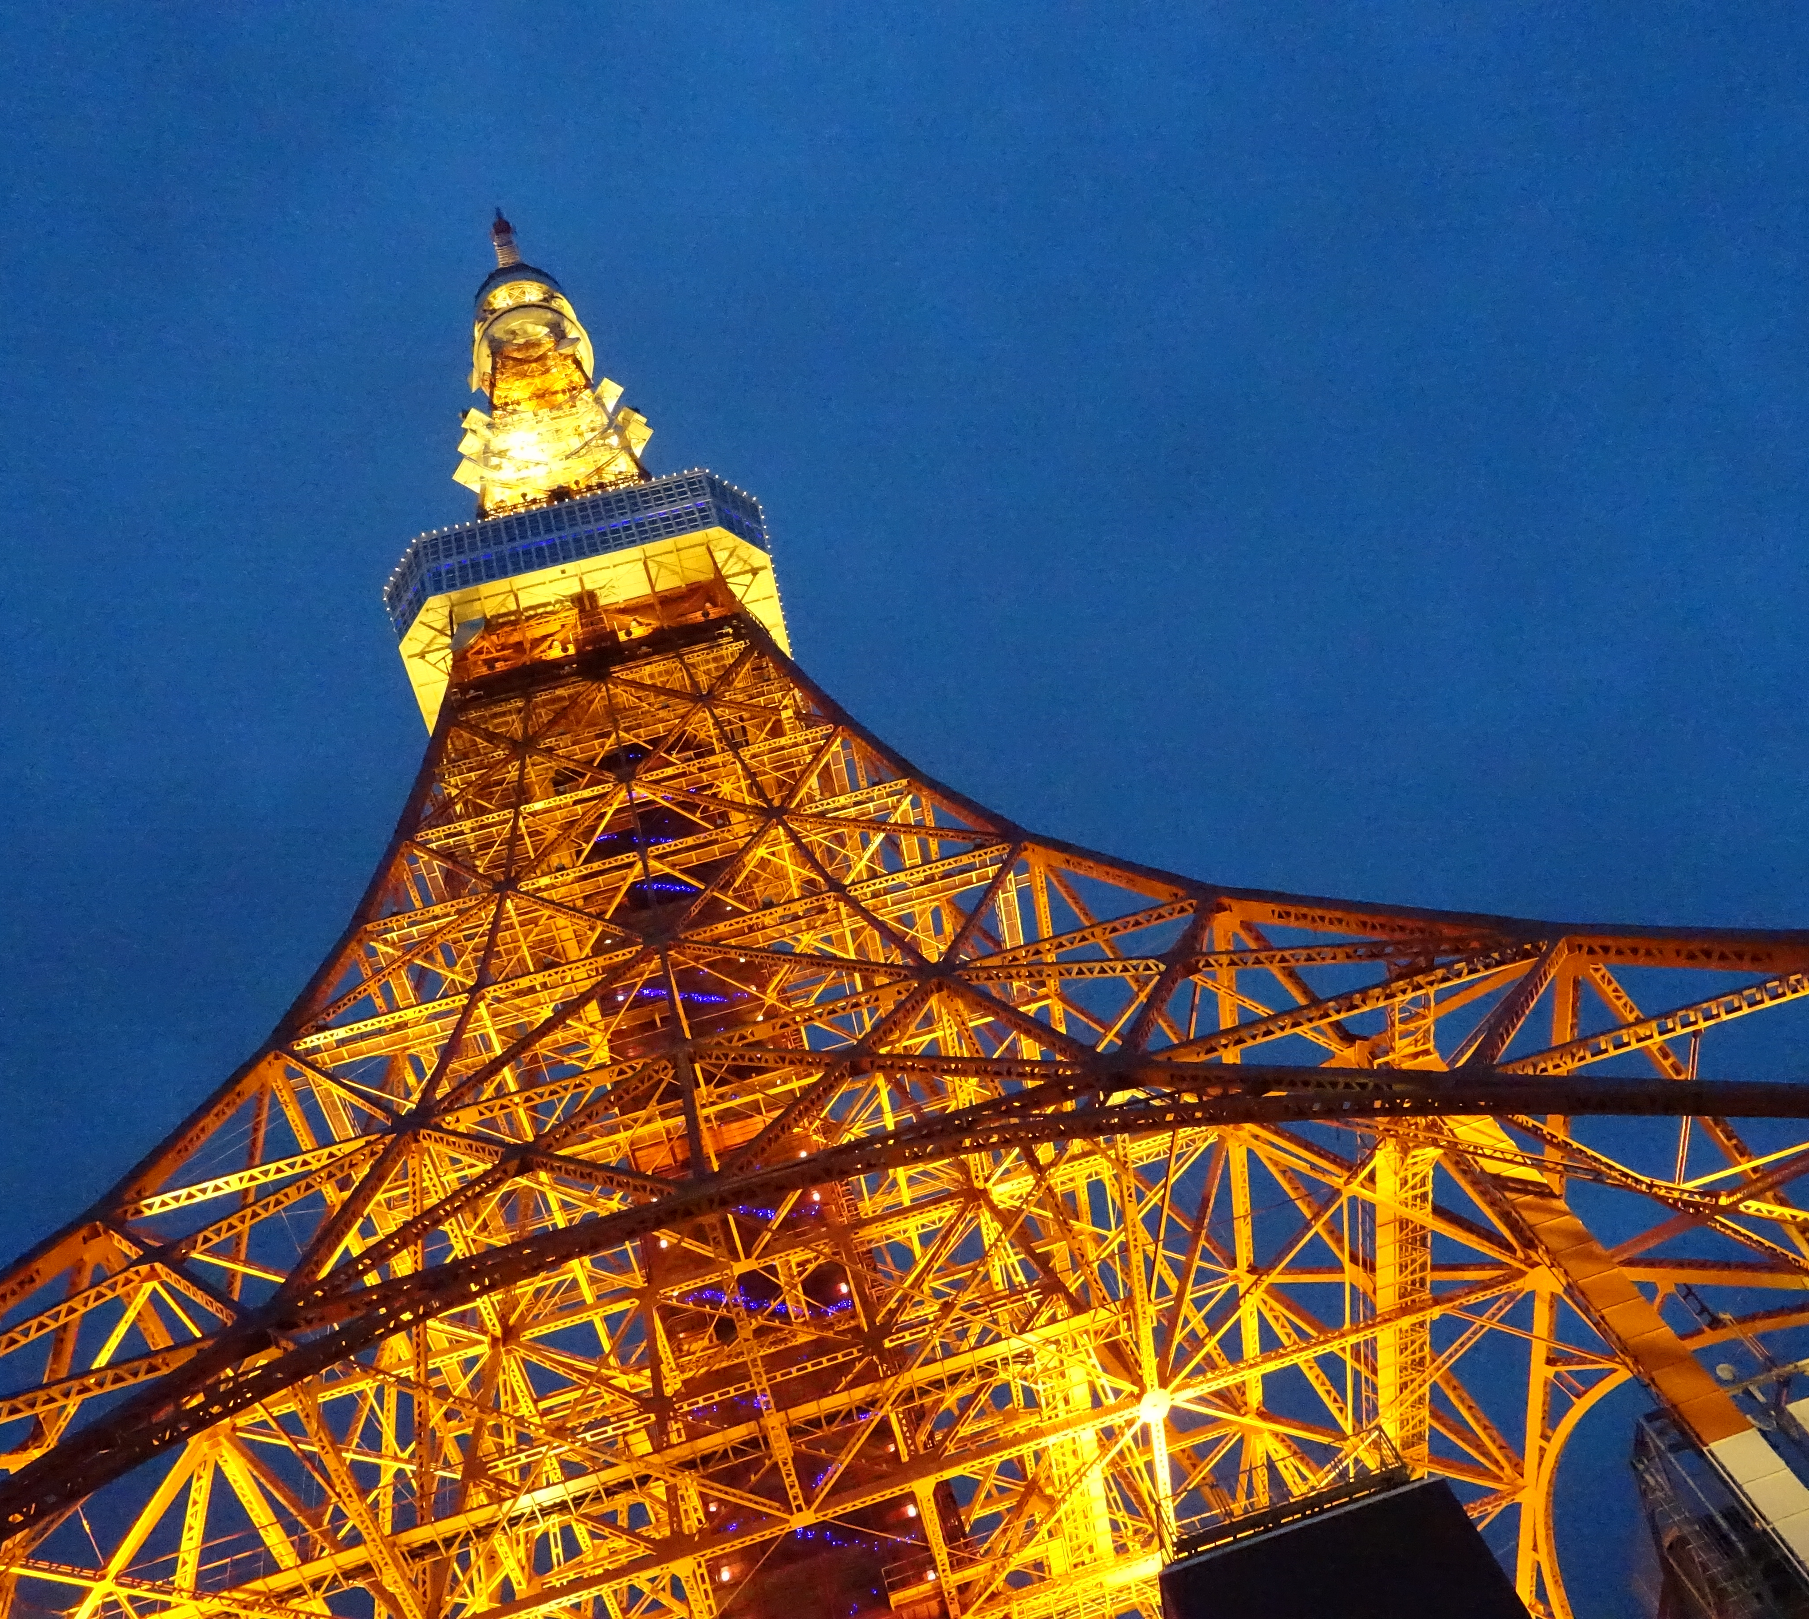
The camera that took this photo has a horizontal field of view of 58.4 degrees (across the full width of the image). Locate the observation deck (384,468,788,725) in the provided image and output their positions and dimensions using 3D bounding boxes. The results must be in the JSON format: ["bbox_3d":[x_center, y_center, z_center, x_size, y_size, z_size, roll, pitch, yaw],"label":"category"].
[{"bbox_3d":[-28.174,-10.968,158.534,36.613,10.991,36.613,-15,-56,-8],"label":"observation deck"}]

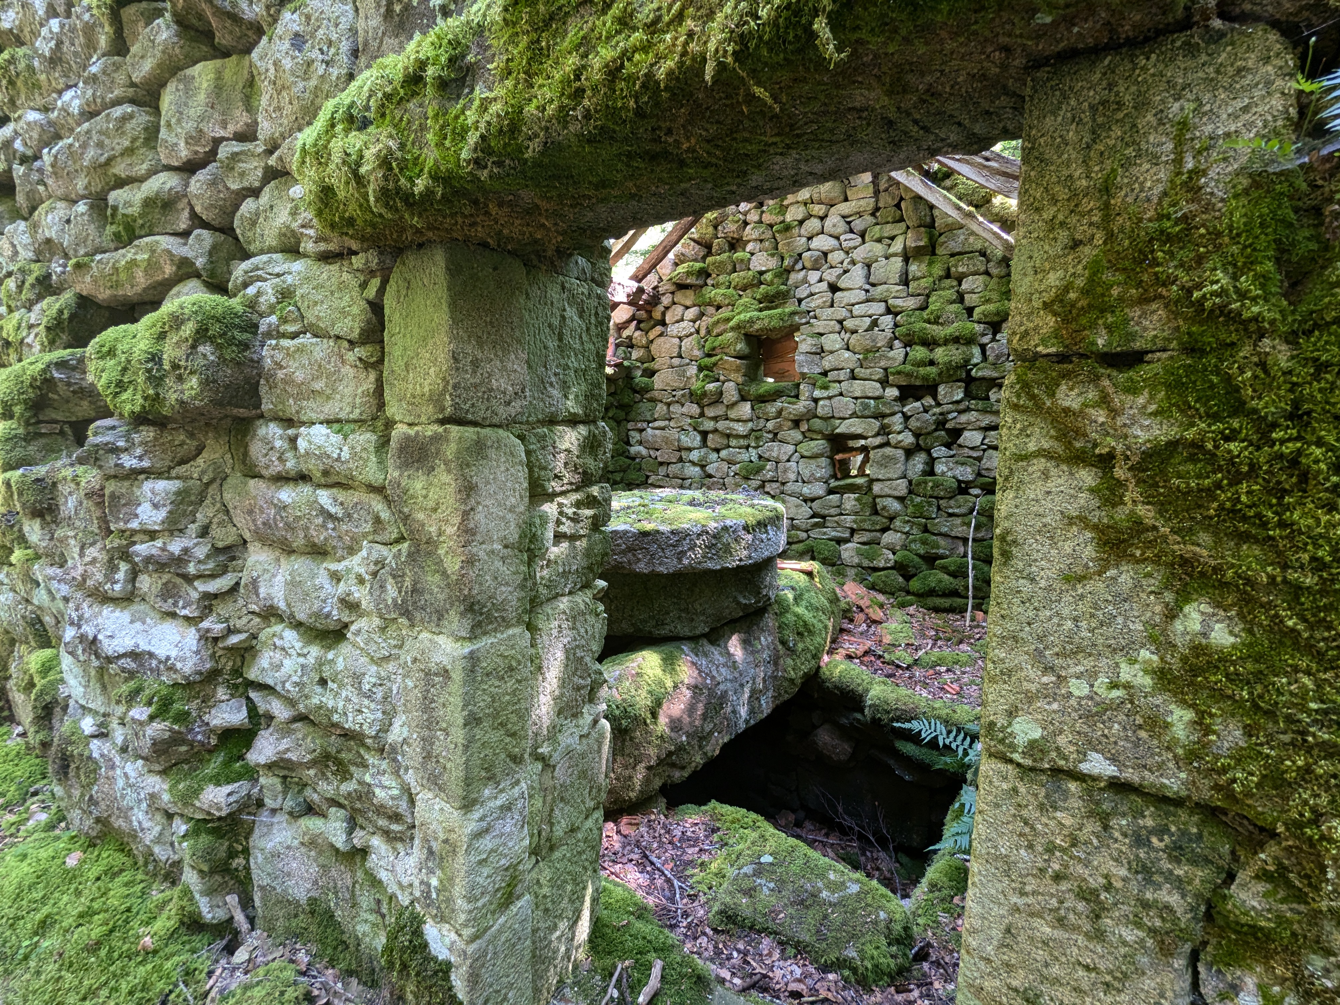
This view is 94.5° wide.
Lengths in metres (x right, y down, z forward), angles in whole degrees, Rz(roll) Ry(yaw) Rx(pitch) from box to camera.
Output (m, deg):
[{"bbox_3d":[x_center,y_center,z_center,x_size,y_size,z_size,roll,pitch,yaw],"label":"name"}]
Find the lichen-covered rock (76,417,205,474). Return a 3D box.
[{"bbox_3d":[-2.040,-0.220,2.385,0.406,0.208,0.240,5,8,31],"label":"lichen-covered rock"}]

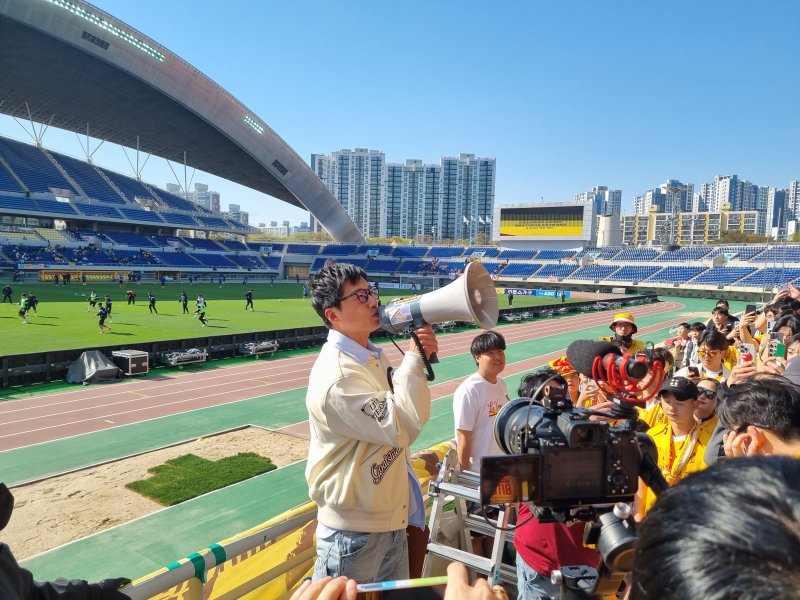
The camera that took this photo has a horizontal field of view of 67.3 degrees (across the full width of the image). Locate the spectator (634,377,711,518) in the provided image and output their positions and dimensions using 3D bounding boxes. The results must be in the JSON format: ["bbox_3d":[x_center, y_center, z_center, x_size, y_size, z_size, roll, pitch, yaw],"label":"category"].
[{"bbox_3d":[1.392,1.215,3.169,0.500,1.640,0.360,4,4,38],"label":"spectator"}]

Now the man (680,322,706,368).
[{"bbox_3d":[3.690,1.053,7.646,0.460,1.540,0.320,4,4,38],"label":"man"}]

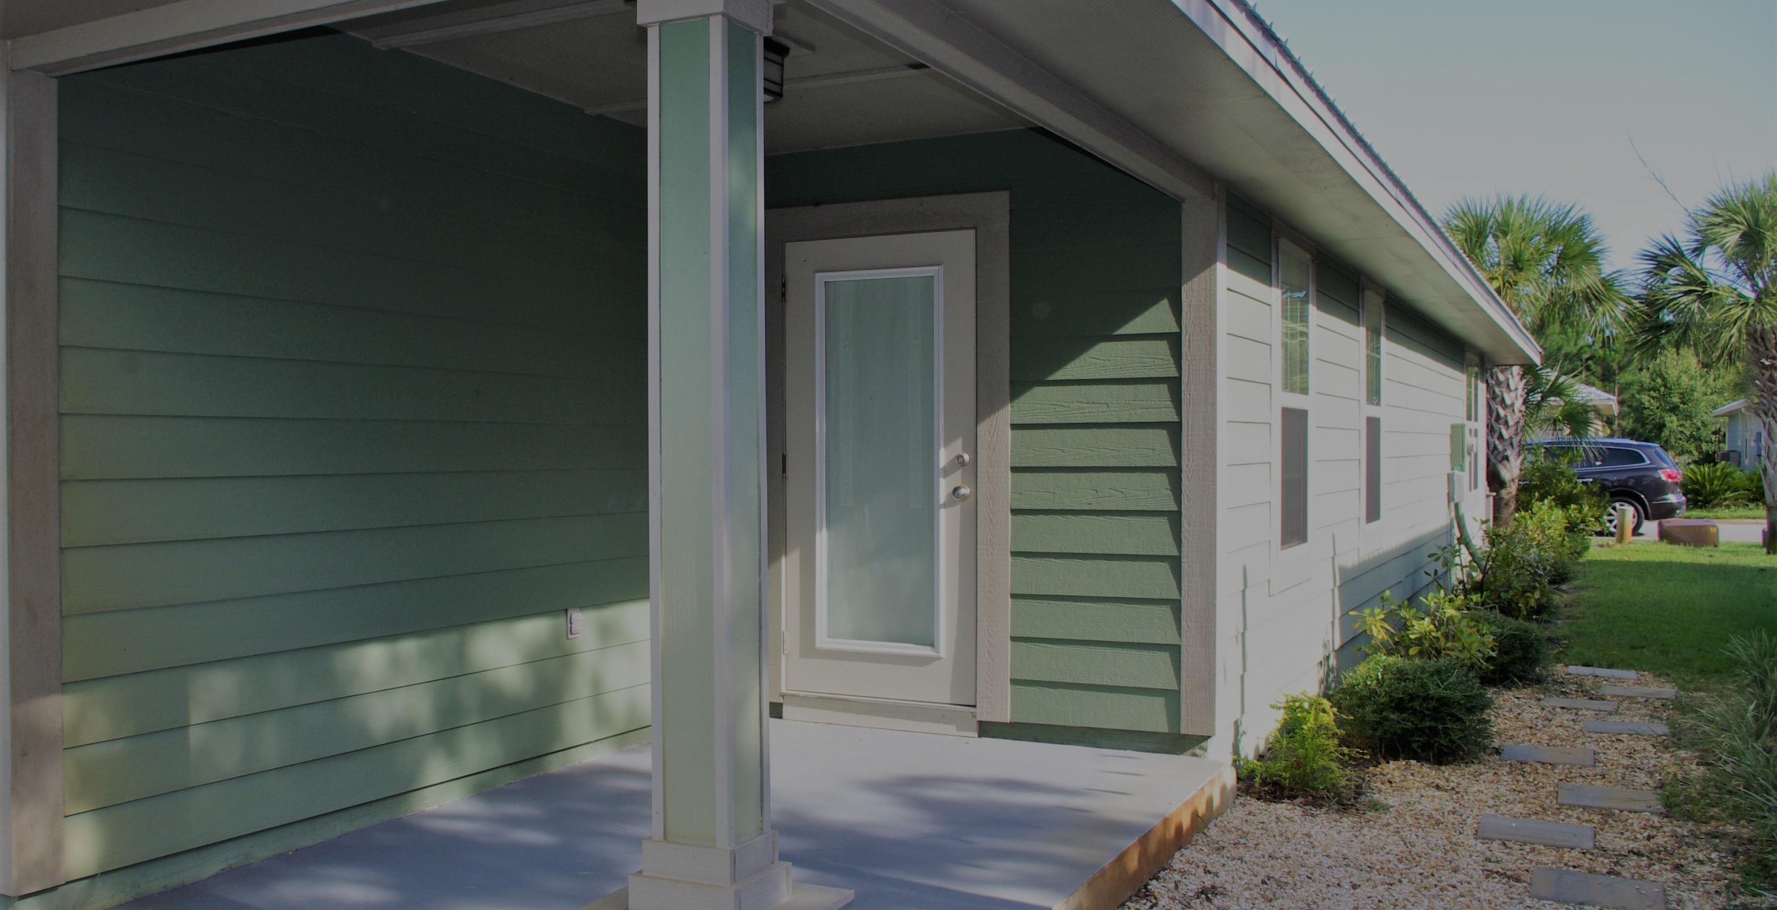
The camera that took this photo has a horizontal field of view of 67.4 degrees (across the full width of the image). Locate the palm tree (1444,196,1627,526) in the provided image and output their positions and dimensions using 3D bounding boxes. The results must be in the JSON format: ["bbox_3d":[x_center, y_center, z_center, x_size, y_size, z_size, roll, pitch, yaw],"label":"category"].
[{"bbox_3d":[8.850,-1.000,18.500,2.800,5.100,2.800,0,0,29],"label":"palm tree"}]

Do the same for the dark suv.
[{"bbox_3d":[12.670,0.585,25.900,5.050,1.800,2.000,0,0,32],"label":"dark suv"}]

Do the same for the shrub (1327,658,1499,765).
[{"bbox_3d":[2.490,1.165,6.330,0.700,0.420,0.700,0,0,29],"label":"shrub"}]

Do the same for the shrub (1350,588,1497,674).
[{"bbox_3d":[2.930,1.050,7.300,0.720,0.640,0.760,0,0,29],"label":"shrub"}]

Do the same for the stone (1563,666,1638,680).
[{"bbox_3d":[4.500,1.390,8.390,0.400,0.050,0.380,0,0,29],"label":"stone"}]

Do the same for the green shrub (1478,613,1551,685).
[{"bbox_3d":[3.790,1.165,8.250,0.650,0.410,0.630,0,0,29],"label":"green shrub"}]

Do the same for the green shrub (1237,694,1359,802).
[{"bbox_3d":[1.690,1.180,5.500,0.450,0.410,0.450,0,0,29],"label":"green shrub"}]

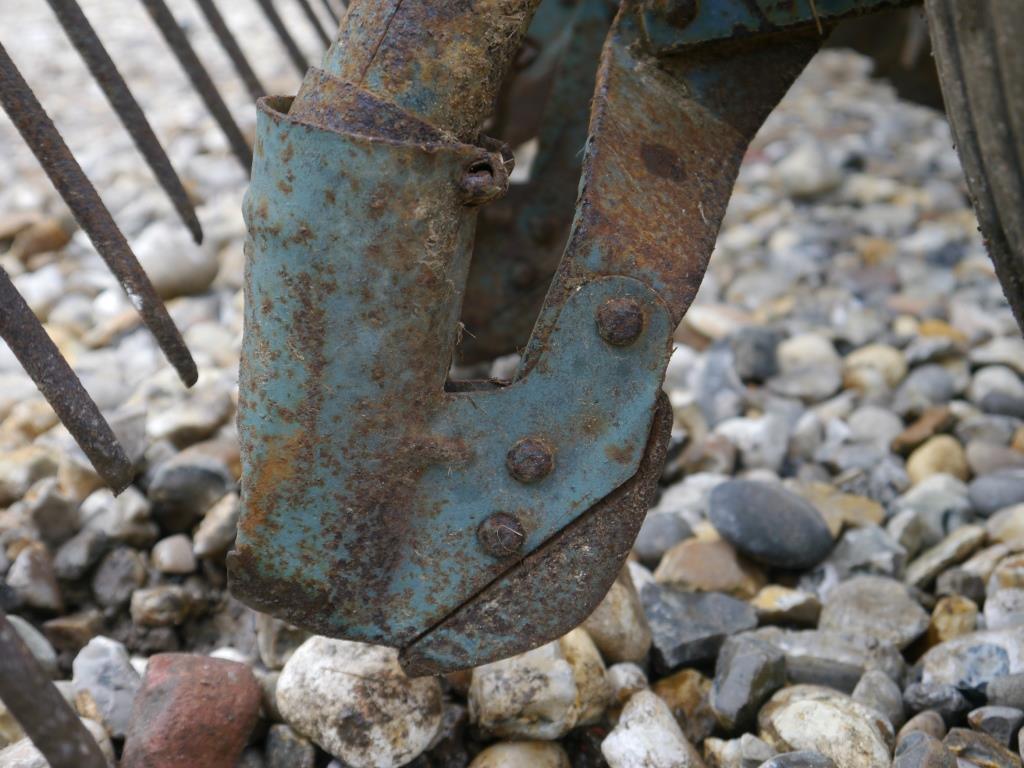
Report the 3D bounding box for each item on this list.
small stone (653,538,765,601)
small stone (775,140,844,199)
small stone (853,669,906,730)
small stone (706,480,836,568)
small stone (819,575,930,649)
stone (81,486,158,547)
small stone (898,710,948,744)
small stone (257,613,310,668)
[{"bbox_3d":[0.076,0.071,0.545,0.042,0.023,0.032,0,22,0],"label":"small stone"},{"bbox_3d":[0.202,-0.146,0.965,0.042,0.034,0.037,0,26,0],"label":"small stone"},{"bbox_3d":[0.120,0.104,0.467,0.017,0.019,0.018,0,26,0],"label":"small stone"},{"bbox_3d":[0.123,0.067,0.673,0.059,0.035,0.047,10,24,23],"label":"small stone"},{"bbox_3d":[0.154,0.099,0.605,0.048,0.028,0.038,0,22,0],"label":"small stone"},{"bbox_3d":[-0.162,0.055,0.586,0.032,0.023,0.027,0,22,0],"label":"stone"},{"bbox_3d":[0.152,0.130,0.527,0.019,0.013,0.016,8,23,18],"label":"small stone"},{"bbox_3d":[-0.080,0.090,0.496,0.021,0.020,0.022,0,26,0],"label":"small stone"}]

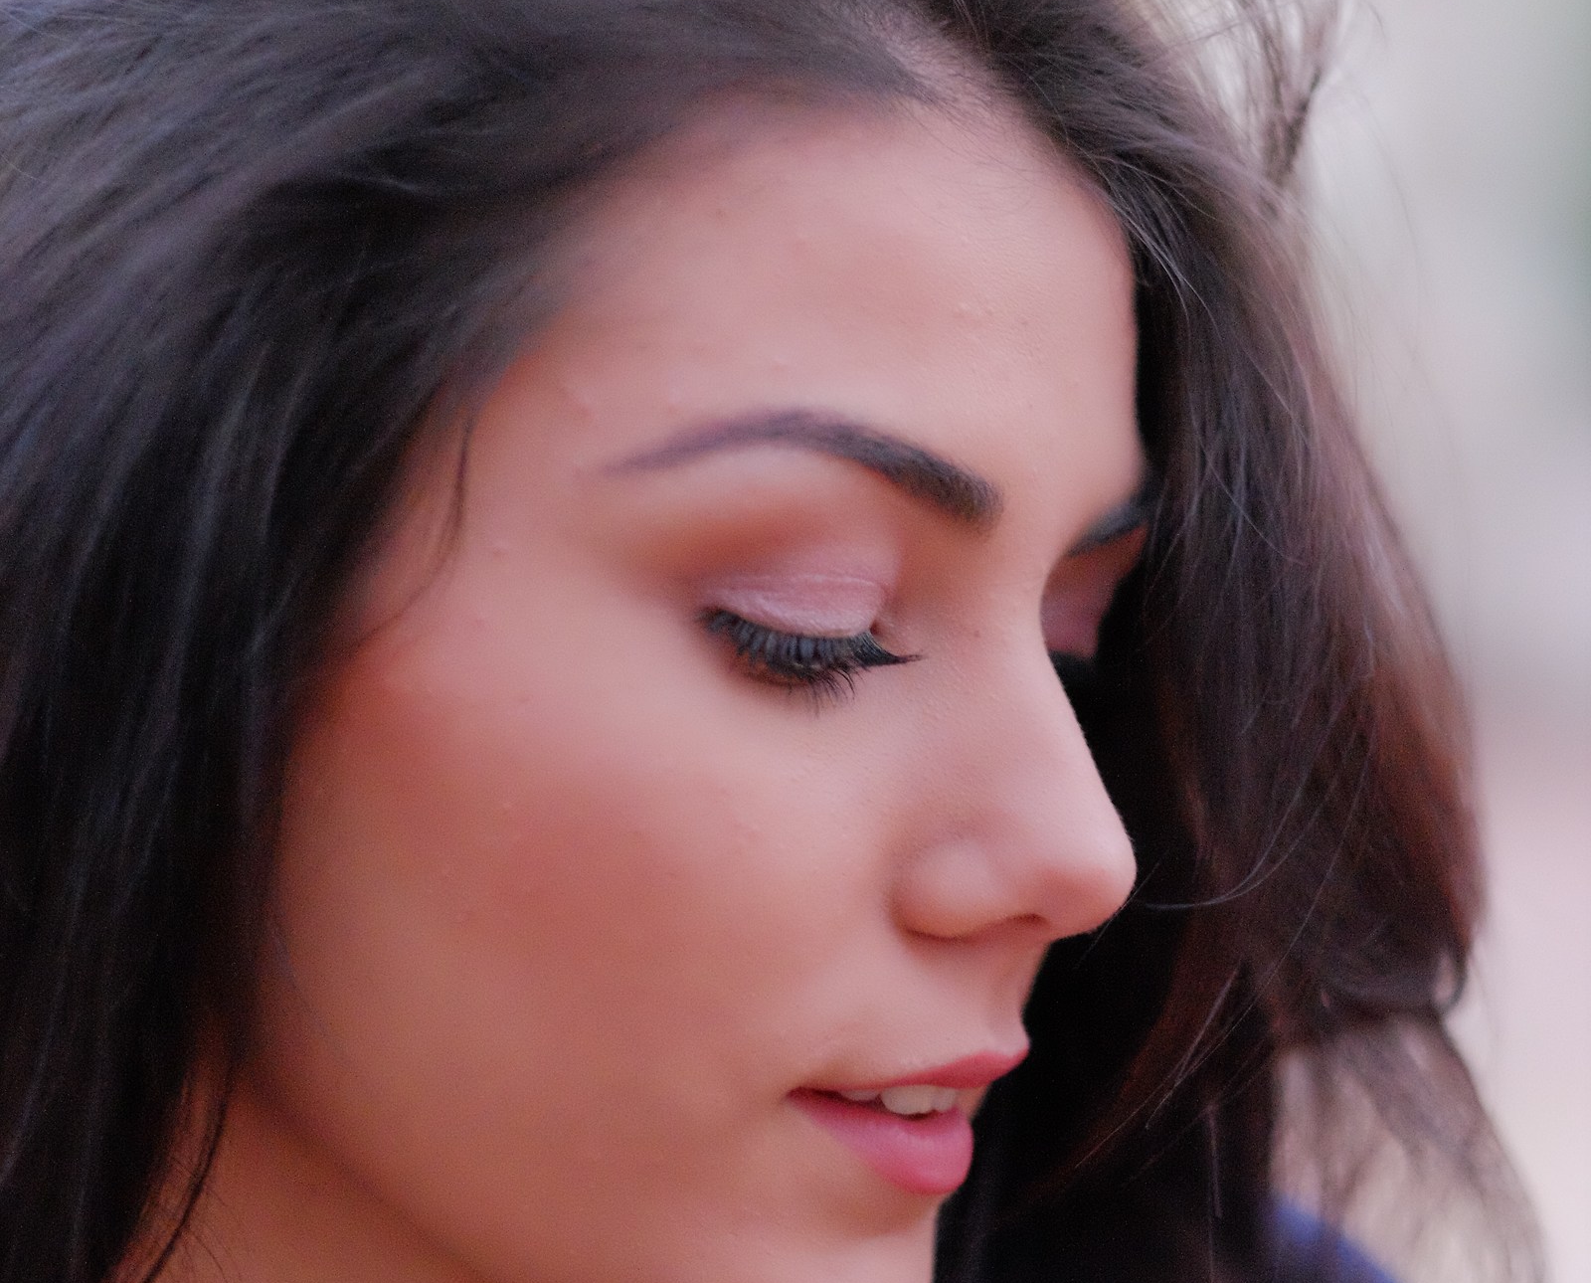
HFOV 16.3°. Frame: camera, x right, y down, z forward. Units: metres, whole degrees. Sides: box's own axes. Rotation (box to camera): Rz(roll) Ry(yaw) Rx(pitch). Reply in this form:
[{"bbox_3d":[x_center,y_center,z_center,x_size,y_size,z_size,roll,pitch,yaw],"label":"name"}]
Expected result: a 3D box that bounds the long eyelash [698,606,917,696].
[{"bbox_3d":[0.002,0.002,0.810,0.031,0.012,0.012,8,1,-42],"label":"long eyelash"}]

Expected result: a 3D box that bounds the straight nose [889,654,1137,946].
[{"bbox_3d":[0.035,0.024,0.820,0.028,0.043,0.034,7,-5,36],"label":"straight nose"}]

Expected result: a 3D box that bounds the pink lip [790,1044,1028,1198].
[{"bbox_3d":[0.021,0.070,0.820,0.022,0.023,0.049,7,-5,36],"label":"pink lip"}]

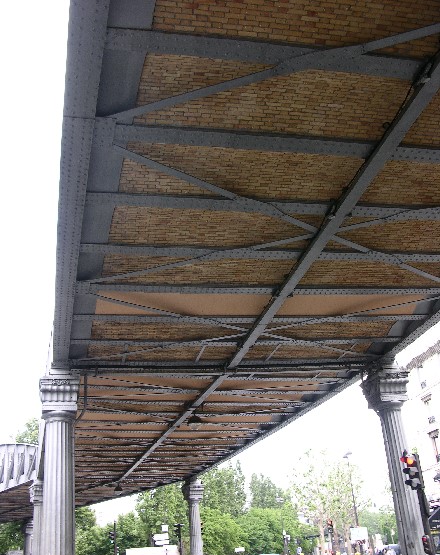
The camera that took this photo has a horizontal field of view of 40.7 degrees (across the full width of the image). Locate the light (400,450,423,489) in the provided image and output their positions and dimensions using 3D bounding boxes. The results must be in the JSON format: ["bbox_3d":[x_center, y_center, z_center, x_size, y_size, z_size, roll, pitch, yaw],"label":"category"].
[{"bbox_3d":[4.336,4.358,13.400,0.340,0.830,0.280,14,-31,-35],"label":"light"}]

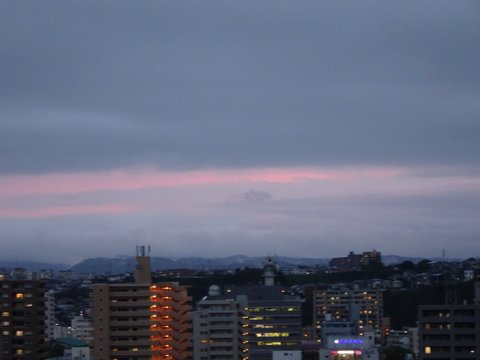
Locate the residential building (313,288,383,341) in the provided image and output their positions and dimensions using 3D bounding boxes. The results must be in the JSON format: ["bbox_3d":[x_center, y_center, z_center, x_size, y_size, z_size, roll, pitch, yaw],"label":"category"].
[{"bbox_3d":[64.700,82.400,831.000,40.500,31.500,14.000,0,-3,8],"label":"residential building"}]

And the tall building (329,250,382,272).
[{"bbox_3d":[130.000,91.500,1560.000,59.000,24.000,24.000,0,-3,6],"label":"tall building"}]

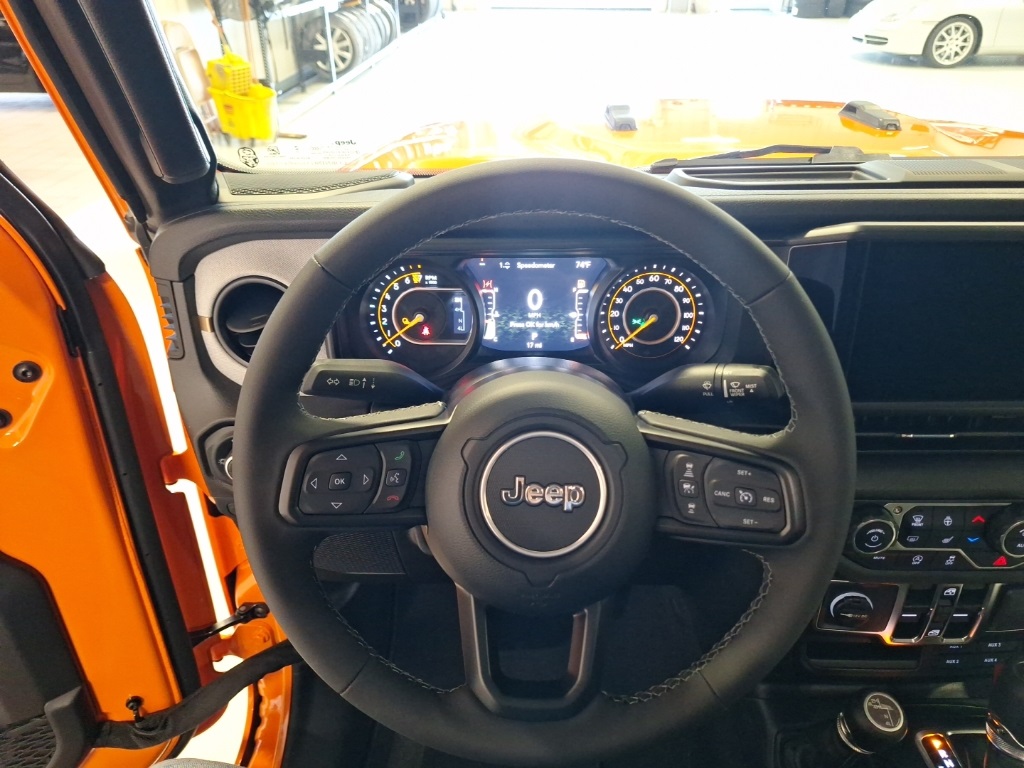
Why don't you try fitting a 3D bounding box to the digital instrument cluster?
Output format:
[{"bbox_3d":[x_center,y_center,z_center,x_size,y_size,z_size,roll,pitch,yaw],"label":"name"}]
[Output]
[{"bbox_3d":[0.023,-0.064,0.622,0.333,0.118,0.045,0,14,0],"label":"digital instrument cluster"}]

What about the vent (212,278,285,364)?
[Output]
[{"bbox_3d":[-0.222,-0.056,0.612,0.086,0.086,0.035,1,15,2],"label":"vent"}]

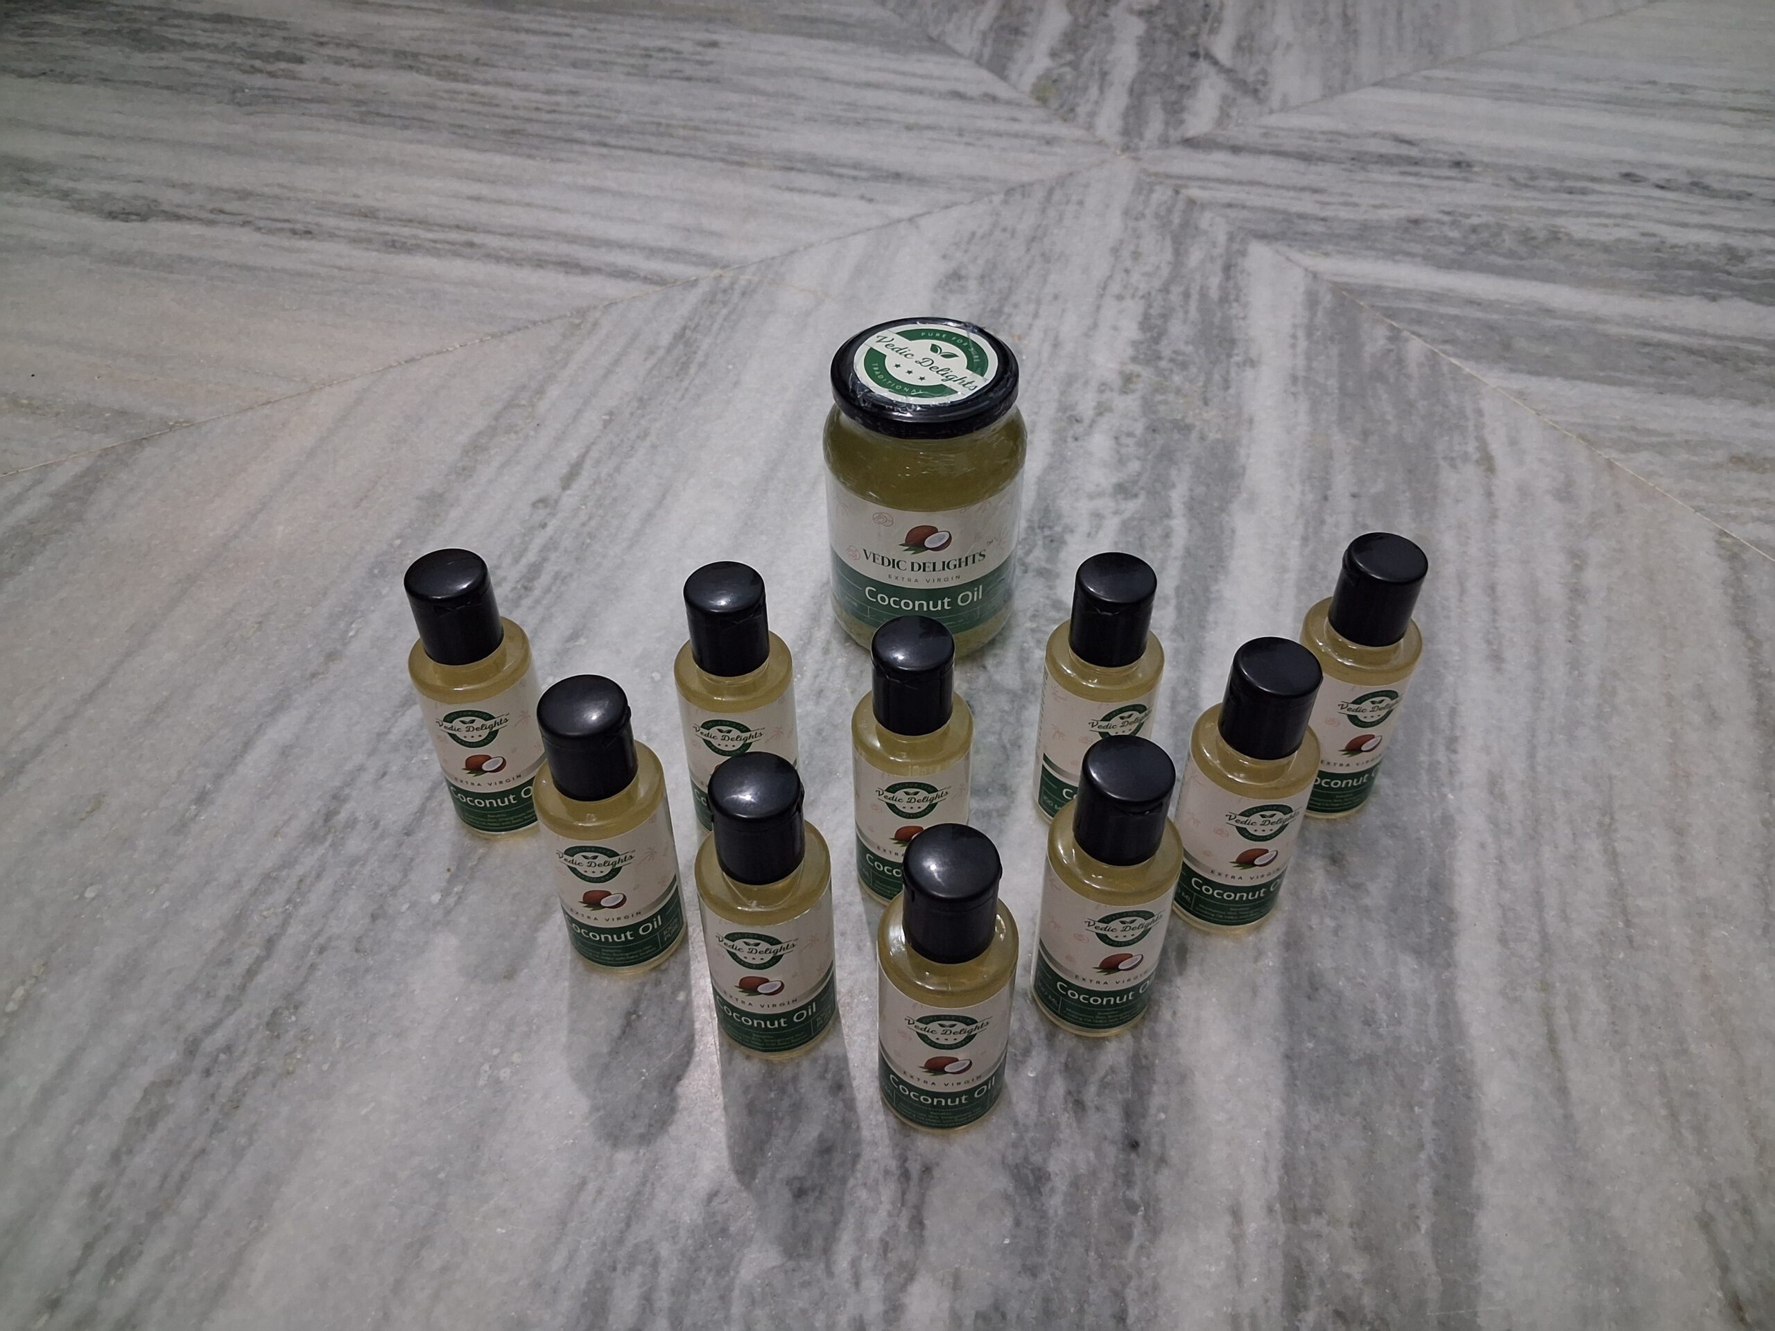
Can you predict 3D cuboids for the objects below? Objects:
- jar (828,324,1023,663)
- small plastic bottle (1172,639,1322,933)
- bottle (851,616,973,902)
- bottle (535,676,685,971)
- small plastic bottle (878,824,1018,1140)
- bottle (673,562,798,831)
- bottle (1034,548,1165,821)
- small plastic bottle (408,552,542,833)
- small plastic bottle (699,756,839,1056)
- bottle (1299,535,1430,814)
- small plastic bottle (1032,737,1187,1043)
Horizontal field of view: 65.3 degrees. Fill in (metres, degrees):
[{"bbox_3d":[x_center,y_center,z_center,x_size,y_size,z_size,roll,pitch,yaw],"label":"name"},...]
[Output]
[{"bbox_3d":[0.016,-0.076,0.613,0.085,0.130,0.085,0,43,0],"label":"jar"},{"bbox_3d":[0.129,0.043,0.493,0.043,0.120,0.043,-1,43,0],"label":"small plastic bottle"},{"bbox_3d":[0.009,0.036,0.502,0.043,0.120,0.043,1,43,1],"label":"bottle"},{"bbox_3d":[-0.098,0.055,0.482,0.043,0.120,0.043,1,43,1],"label":"bottle"},{"bbox_3d":[0.019,0.098,0.435,0.043,0.120,0.043,1,43,1],"label":"small plastic bottle"},{"bbox_3d":[-0.056,0.015,0.524,0.043,0.120,0.043,4,44,5],"label":"bottle"},{"bbox_3d":[0.081,0.012,0.526,0.043,0.120,0.043,0,43,0],"label":"bottle"},{"bbox_3d":[-0.156,0.011,0.529,0.043,0.120,0.043,-5,44,-5],"label":"small plastic bottle"},{"bbox_3d":[-0.040,0.079,0.456,0.043,0.120,0.043,0,43,0],"label":"small plastic bottle"},{"bbox_3d":[0.179,0.005,0.533,0.043,0.120,0.043,-5,43,-5],"label":"bottle"},{"bbox_3d":[0.074,0.073,0.461,0.043,0.120,0.043,-5,43,-5],"label":"small plastic bottle"}]

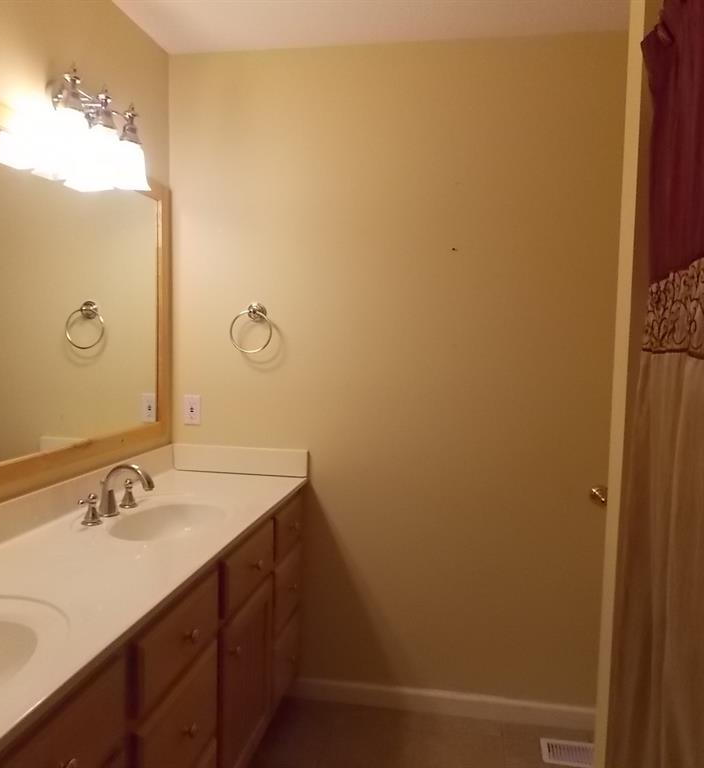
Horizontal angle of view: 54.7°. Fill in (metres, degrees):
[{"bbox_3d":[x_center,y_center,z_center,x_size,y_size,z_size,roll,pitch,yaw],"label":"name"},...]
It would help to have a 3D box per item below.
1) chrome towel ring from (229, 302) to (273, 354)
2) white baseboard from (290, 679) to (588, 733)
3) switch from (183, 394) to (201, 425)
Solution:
[{"bbox_3d":[-0.370,-0.208,2.537,0.160,0.185,0.070,2,4,10],"label":"chrome towel ring"},{"bbox_3d":[0.355,1.186,2.523,1.190,0.075,0.014,2,4,10],"label":"white baseboard"},{"bbox_3d":[-0.617,0.102,2.628,0.070,0.114,0.012,2,4,10],"label":"switch"}]

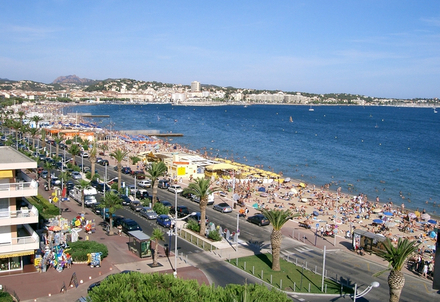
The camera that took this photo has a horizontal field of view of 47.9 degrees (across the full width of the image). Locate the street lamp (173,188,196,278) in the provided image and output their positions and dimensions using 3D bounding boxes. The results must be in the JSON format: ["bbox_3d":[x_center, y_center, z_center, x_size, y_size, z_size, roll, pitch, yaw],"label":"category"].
[{"bbox_3d":[-3.992,9.164,56.538,2.700,10.434,0.400,-3,7,-29],"label":"street lamp"}]

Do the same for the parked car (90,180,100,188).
[{"bbox_3d":[-27.220,7.470,109.540,1.720,1.450,4.150,-2,7,-31],"label":"parked car"}]

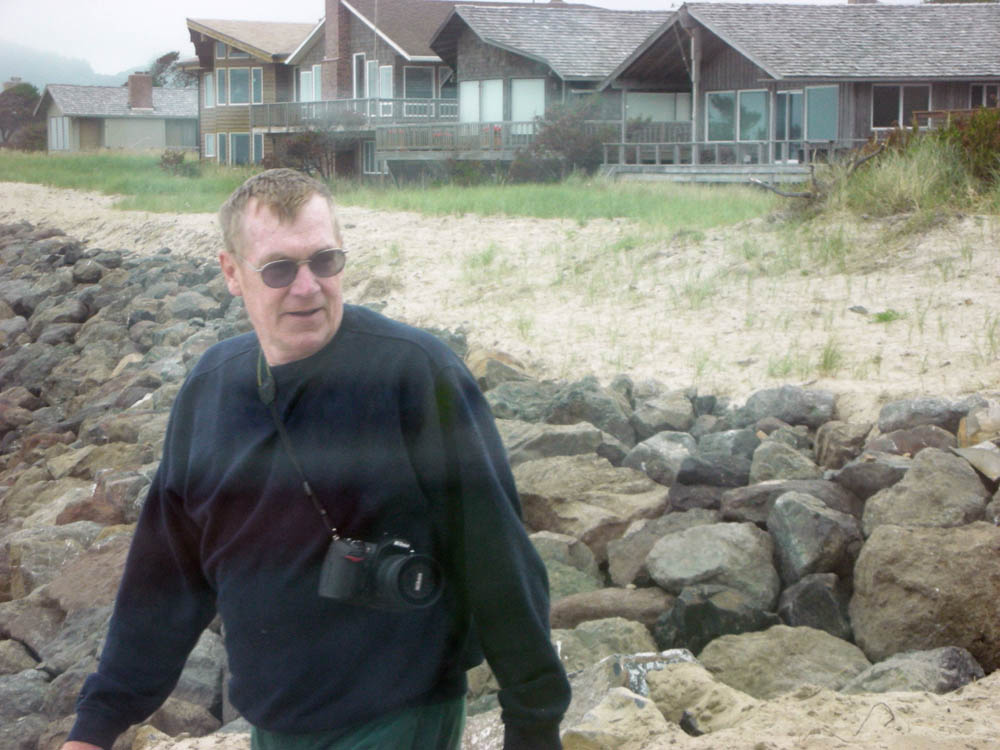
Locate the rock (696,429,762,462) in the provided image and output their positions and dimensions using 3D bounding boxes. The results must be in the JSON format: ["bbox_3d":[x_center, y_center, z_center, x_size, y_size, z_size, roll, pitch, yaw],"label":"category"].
[{"bbox_3d":[1.311,0.422,17.400,0.380,0.240,0.340,0,4,0],"label":"rock"}]

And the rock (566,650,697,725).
[{"bbox_3d":[0.477,1.137,11.000,0.480,0.300,0.420,0,4,0],"label":"rock"}]

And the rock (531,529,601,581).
[{"bbox_3d":[0.260,0.762,12.600,0.340,0.240,0.320,0,4,0],"label":"rock"}]

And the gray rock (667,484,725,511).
[{"bbox_3d":[0.917,0.582,14.300,0.310,0.180,0.280,0,4,0],"label":"gray rock"}]

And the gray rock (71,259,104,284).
[{"bbox_3d":[-5.440,-1.365,40.000,0.450,0.330,0.400,0,4,0],"label":"gray rock"}]

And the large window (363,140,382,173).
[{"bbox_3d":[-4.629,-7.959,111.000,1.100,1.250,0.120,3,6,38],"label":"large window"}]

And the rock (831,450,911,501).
[{"bbox_3d":[1.849,0.505,15.100,0.410,0.250,0.380,0,4,0],"label":"rock"}]

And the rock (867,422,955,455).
[{"bbox_3d":[2.252,0.364,16.600,0.490,0.210,0.400,0,4,0],"label":"rock"}]

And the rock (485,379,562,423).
[{"bbox_3d":[0.138,0.155,17.800,0.460,0.270,0.360,0,5,0],"label":"rock"}]

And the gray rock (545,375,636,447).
[{"bbox_3d":[0.504,0.198,16.900,0.520,0.380,0.420,0,5,0],"label":"gray rock"}]

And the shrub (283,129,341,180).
[{"bbox_3d":[-6.552,-7.636,106.000,2.000,1.850,1.800,0,4,0],"label":"shrub"}]

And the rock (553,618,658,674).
[{"bbox_3d":[0.365,0.956,10.600,0.380,0.240,0.340,0,4,0],"label":"rock"}]

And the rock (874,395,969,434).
[{"bbox_3d":[2.229,0.214,16.000,0.490,0.230,0.380,0,4,0],"label":"rock"}]

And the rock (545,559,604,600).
[{"bbox_3d":[0.296,0.836,12.400,0.280,0.200,0.260,0,4,0],"label":"rock"}]

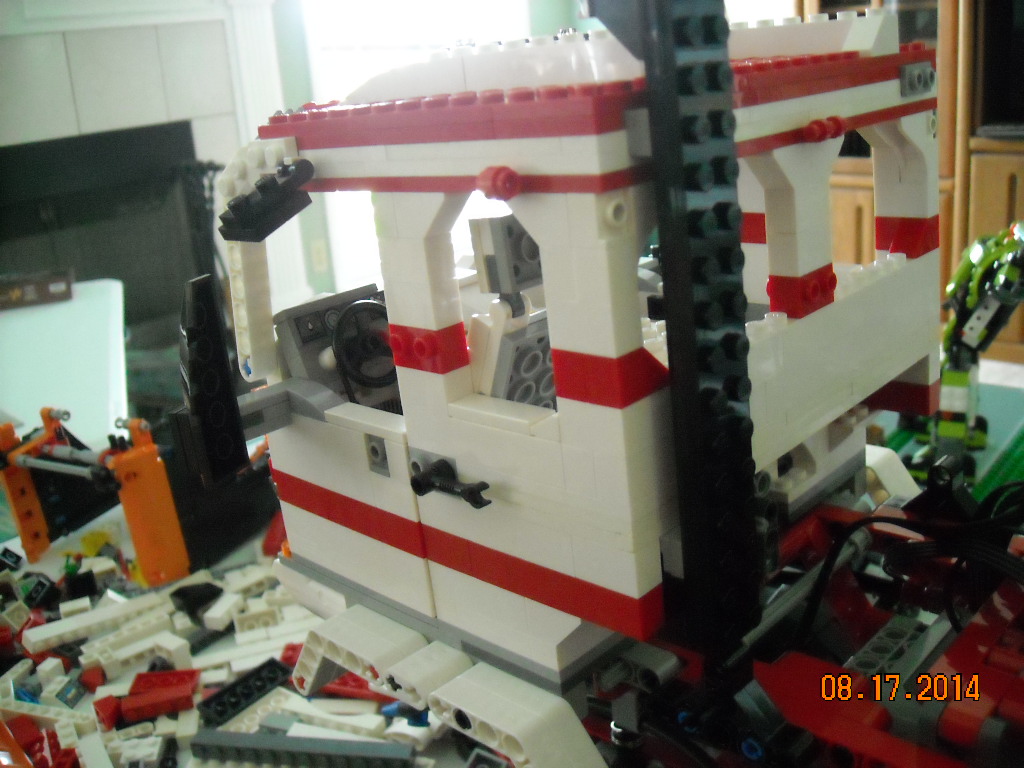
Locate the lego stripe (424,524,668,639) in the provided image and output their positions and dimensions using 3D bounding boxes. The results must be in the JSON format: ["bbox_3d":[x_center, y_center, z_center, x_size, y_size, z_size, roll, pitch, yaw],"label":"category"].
[{"bbox_3d":[0.005,0.040,0.223,0.064,0.010,0.008,11,25,44],"label":"lego stripe"}]

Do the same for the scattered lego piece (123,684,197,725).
[{"bbox_3d":[-0.170,0.155,0.498,0.032,0.009,0.008,-9,15,-17],"label":"scattered lego piece"}]

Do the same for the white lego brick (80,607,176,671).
[{"bbox_3d":[-0.207,0.138,0.560,0.048,0.011,0.009,-19,21,-35],"label":"white lego brick"}]

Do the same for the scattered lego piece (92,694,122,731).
[{"bbox_3d":[-0.195,0.158,0.499,0.010,0.012,0.013,-11,16,-25],"label":"scattered lego piece"}]

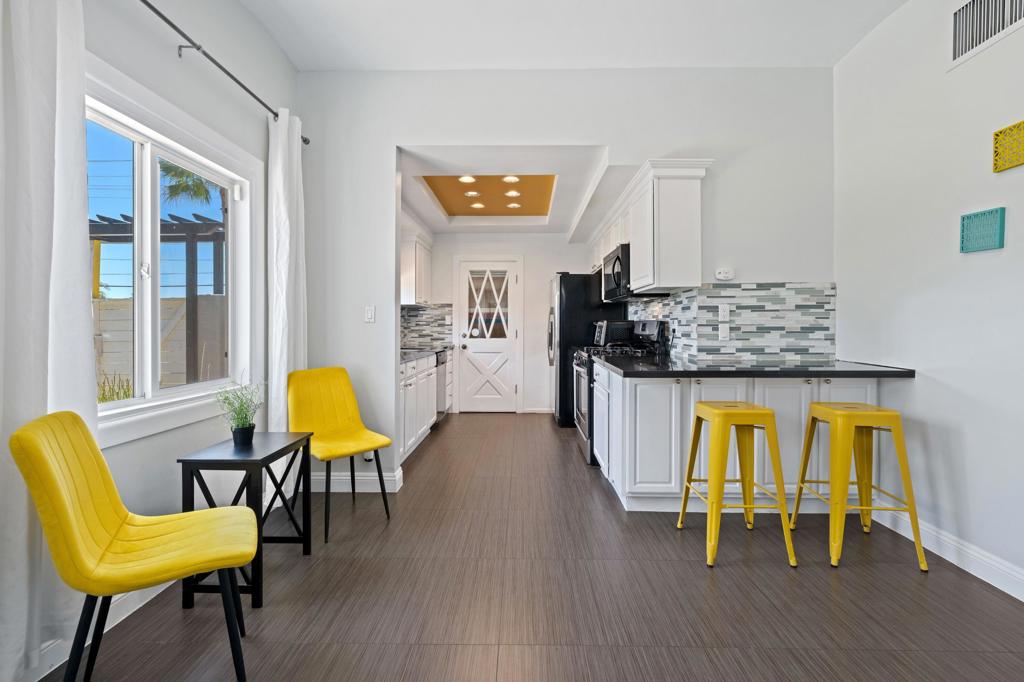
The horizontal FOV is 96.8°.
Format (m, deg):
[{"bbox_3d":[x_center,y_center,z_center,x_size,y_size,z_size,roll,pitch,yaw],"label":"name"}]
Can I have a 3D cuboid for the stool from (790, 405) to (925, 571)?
[{"bbox_3d":[1.790,0.717,2.388,0.440,0.745,0.440,0,1,6],"label":"stool"}]

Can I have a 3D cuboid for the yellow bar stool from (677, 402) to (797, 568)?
[{"bbox_3d":[1.169,0.717,2.410,0.440,0.745,0.440,0,1,1],"label":"yellow bar stool"}]

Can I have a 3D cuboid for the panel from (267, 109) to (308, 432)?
[{"bbox_3d":[-1.412,-0.196,2.890,0.120,2.460,0.380,0,1,1],"label":"panel"}]

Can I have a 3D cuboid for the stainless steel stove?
[{"bbox_3d":[0.966,0.430,4.200,0.720,1.210,0.762,0,1,1],"label":"stainless steel stove"}]

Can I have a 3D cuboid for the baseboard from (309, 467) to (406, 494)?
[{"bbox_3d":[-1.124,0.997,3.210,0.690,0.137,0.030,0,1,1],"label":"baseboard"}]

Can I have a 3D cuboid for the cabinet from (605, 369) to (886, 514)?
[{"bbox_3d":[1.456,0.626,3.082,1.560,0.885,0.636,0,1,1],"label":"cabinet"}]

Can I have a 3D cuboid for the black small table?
[{"bbox_3d":[-1.192,0.789,2.115,0.345,0.615,0.500,0,1,1],"label":"black small table"}]

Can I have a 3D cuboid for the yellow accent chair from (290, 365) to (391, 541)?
[{"bbox_3d":[-1.041,0.632,2.731,0.530,0.895,0.450,1,1,41],"label":"yellow accent chair"}]

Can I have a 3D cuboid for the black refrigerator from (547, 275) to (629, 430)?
[{"bbox_3d":[0.925,0.100,5.740,0.870,1.785,0.890,0,1,1],"label":"black refrigerator"}]

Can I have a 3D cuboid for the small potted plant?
[{"bbox_3d":[-1.265,0.337,2.120,0.200,0.290,0.190,0,1,1],"label":"small potted plant"}]

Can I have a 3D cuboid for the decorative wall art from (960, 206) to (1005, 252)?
[{"bbox_3d":[2.198,-0.512,2.127,0.027,0.182,0.180,0,1,1],"label":"decorative wall art"}]

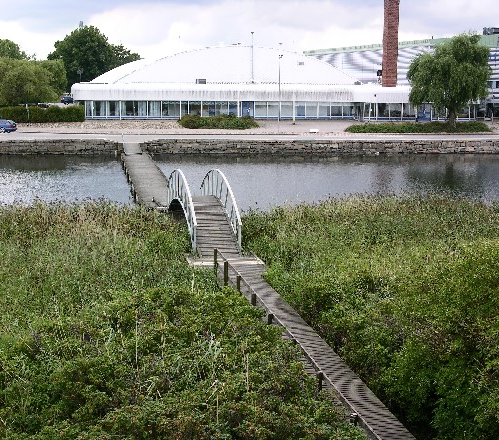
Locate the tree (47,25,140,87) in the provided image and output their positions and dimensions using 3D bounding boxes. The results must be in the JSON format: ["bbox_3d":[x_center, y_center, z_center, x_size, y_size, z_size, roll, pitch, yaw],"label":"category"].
[{"bbox_3d":[-30.025,-30.411,177.412,18.100,14.300,16.000,0,10,0],"label":"tree"}]

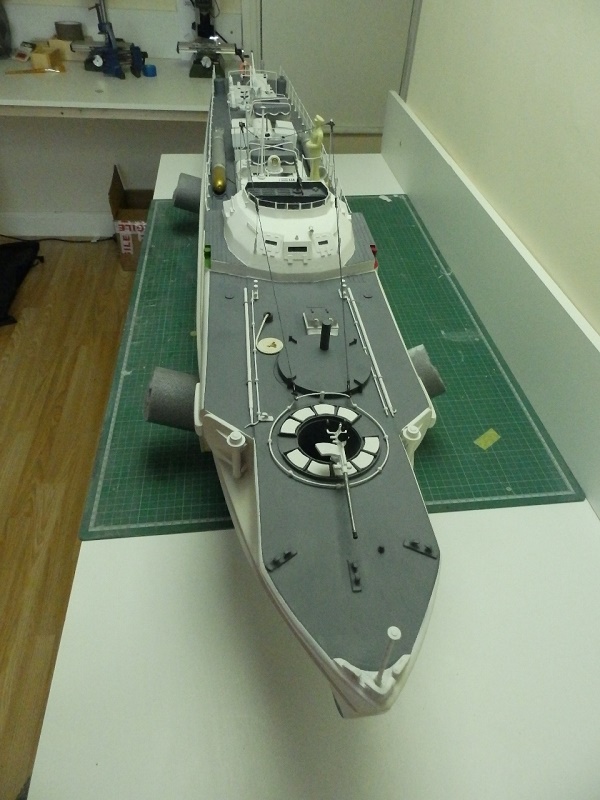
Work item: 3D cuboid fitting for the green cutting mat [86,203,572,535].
[{"bbox_3d":[0.006,-0.173,0.912,0.600,0.003,0.900,-3,45,-5],"label":"green cutting mat"}]

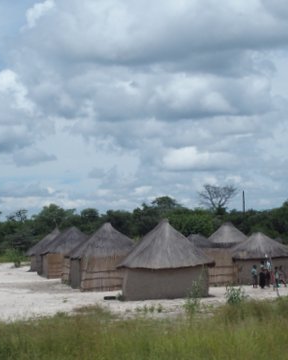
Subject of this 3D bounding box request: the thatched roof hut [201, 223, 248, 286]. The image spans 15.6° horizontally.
[{"bbox_3d":[5.312,4.662,67.601,3.800,3.900,3.800,-2,-3,4],"label":"thatched roof hut"}]

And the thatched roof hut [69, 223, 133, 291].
[{"bbox_3d":[-2.295,4.750,66.106,5.100,4.100,5.100,-2,-3,-2],"label":"thatched roof hut"}]

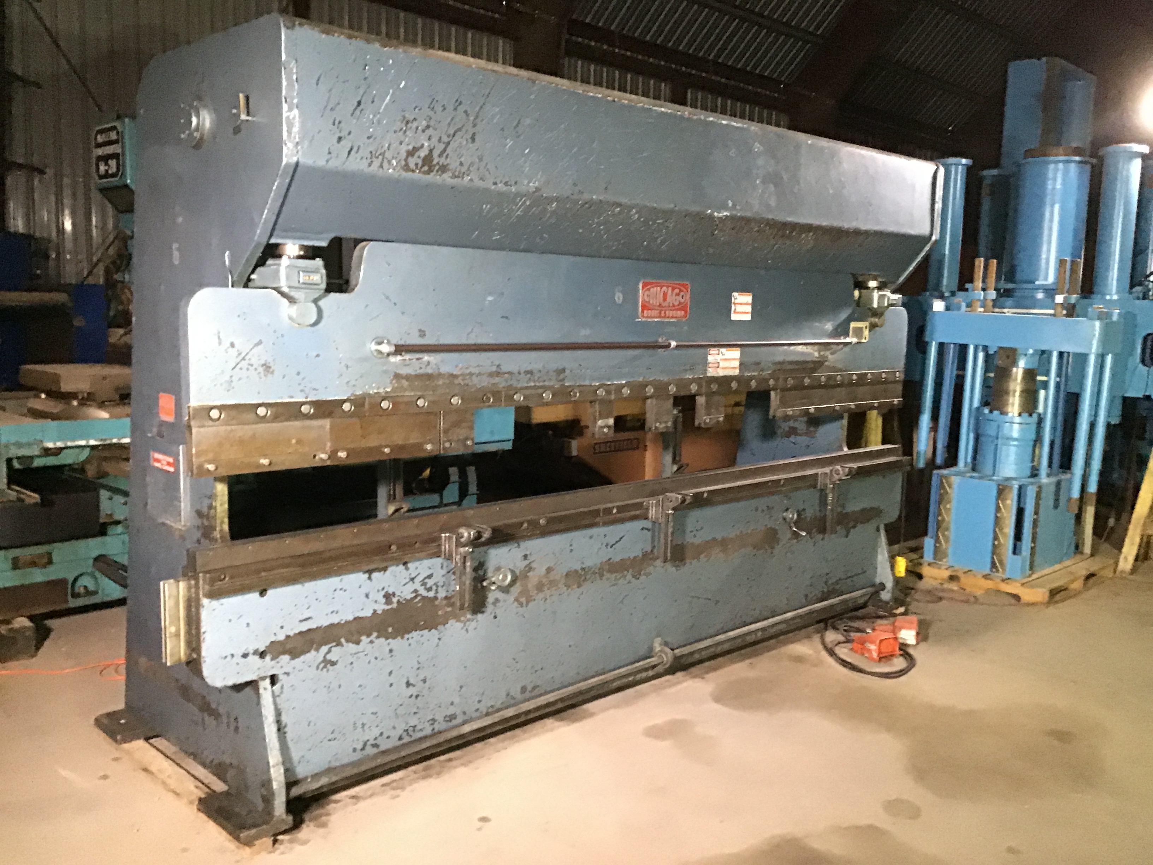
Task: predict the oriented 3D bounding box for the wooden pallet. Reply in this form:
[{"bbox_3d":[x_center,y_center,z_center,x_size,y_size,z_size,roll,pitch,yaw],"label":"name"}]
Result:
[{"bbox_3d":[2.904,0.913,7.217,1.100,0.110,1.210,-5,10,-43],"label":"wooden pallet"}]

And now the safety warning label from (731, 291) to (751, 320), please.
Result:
[{"bbox_3d":[0.805,-0.612,5.019,0.156,0.132,0.004,-5,10,-43],"label":"safety warning label"}]

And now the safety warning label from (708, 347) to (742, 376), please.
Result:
[{"bbox_3d":[0.711,-0.338,4.974,0.244,0.129,0.004,-5,10,-43],"label":"safety warning label"}]

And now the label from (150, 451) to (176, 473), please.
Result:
[{"bbox_3d":[-1.550,0.111,3.871,0.004,0.056,0.232,-5,10,-43],"label":"label"}]

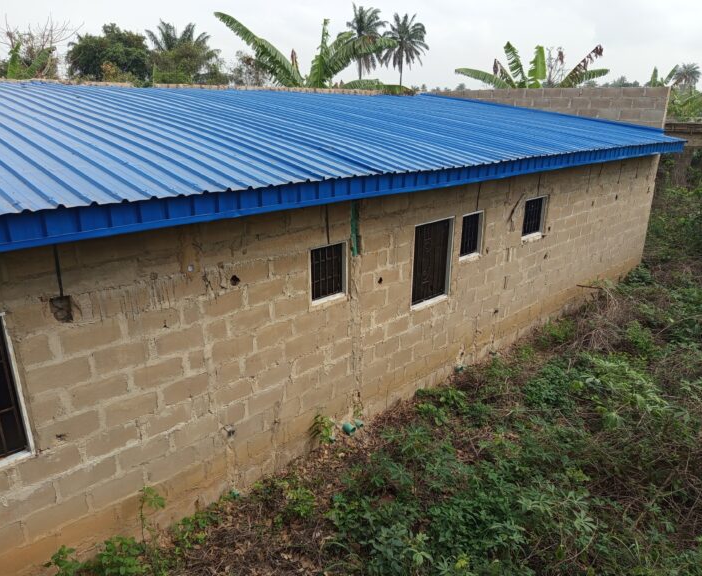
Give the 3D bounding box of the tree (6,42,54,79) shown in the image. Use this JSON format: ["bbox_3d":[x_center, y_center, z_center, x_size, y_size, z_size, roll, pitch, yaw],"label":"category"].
[{"bbox_3d":[-10.885,-5.562,18.933,2.500,5.782,2.500,-10,21,-27],"label":"tree"}]

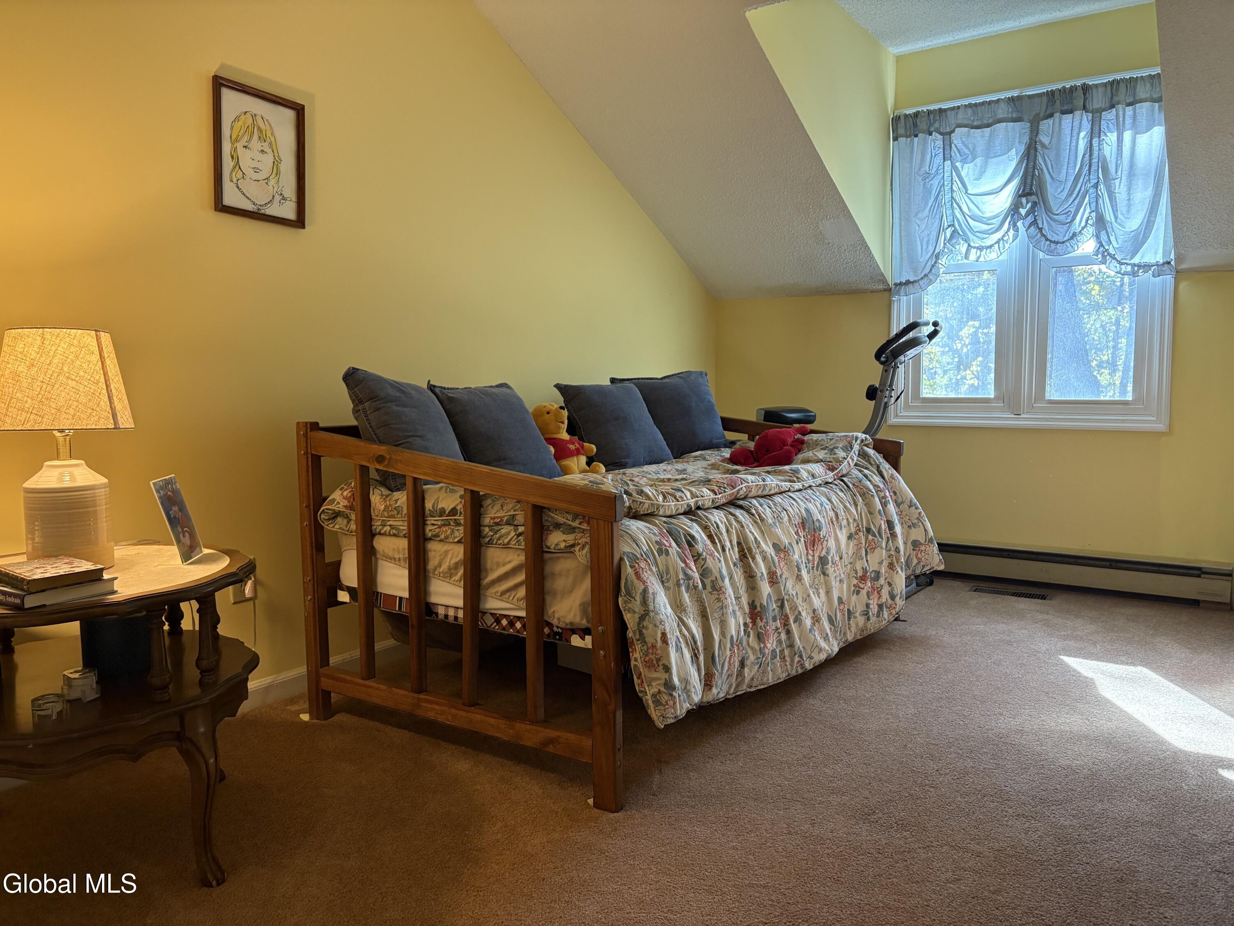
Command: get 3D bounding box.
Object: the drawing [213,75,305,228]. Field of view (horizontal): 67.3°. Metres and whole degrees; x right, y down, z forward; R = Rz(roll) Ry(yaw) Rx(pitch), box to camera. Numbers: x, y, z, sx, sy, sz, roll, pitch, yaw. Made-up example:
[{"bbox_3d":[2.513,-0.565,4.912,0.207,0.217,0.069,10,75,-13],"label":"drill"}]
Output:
[{"bbox_3d":[-1.015,-0.874,2.650,0.022,0.360,0.292,3,6,33],"label":"drawing"}]

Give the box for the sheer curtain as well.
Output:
[{"bbox_3d":[1.794,-1.200,4.103,1.165,0.860,0.100,3,6,33],"label":"sheer curtain"}]

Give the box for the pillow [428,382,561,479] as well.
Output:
[{"bbox_3d":[-0.398,-0.107,3.044,0.150,0.394,0.401,-41,-22,32],"label":"pillow"}]

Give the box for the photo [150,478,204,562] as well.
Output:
[{"bbox_3d":[-0.920,0.118,1.933,0.016,0.178,0.129,-19,7,-5],"label":"photo"}]

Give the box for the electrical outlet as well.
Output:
[{"bbox_3d":[-1.032,0.326,2.571,0.014,0.117,0.071,3,6,34],"label":"electrical outlet"}]

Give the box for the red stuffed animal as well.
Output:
[{"bbox_3d":[0.552,-0.058,3.281,0.220,0.135,0.250,4,7,41],"label":"red stuffed animal"}]

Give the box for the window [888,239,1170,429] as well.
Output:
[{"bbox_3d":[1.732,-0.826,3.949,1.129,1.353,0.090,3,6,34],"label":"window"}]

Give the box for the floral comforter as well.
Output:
[{"bbox_3d":[0.198,0.227,3.012,1.185,0.587,1.916,3,6,34],"label":"floral comforter"}]

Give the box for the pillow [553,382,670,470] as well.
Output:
[{"bbox_3d":[0.001,-0.154,3.522,0.412,0.397,0.150,-6,-31,-45],"label":"pillow"}]

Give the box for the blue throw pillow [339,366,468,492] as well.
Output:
[{"bbox_3d":[-0.628,-0.102,2.870,0.150,0.390,0.402,-30,-11,23],"label":"blue throw pillow"}]

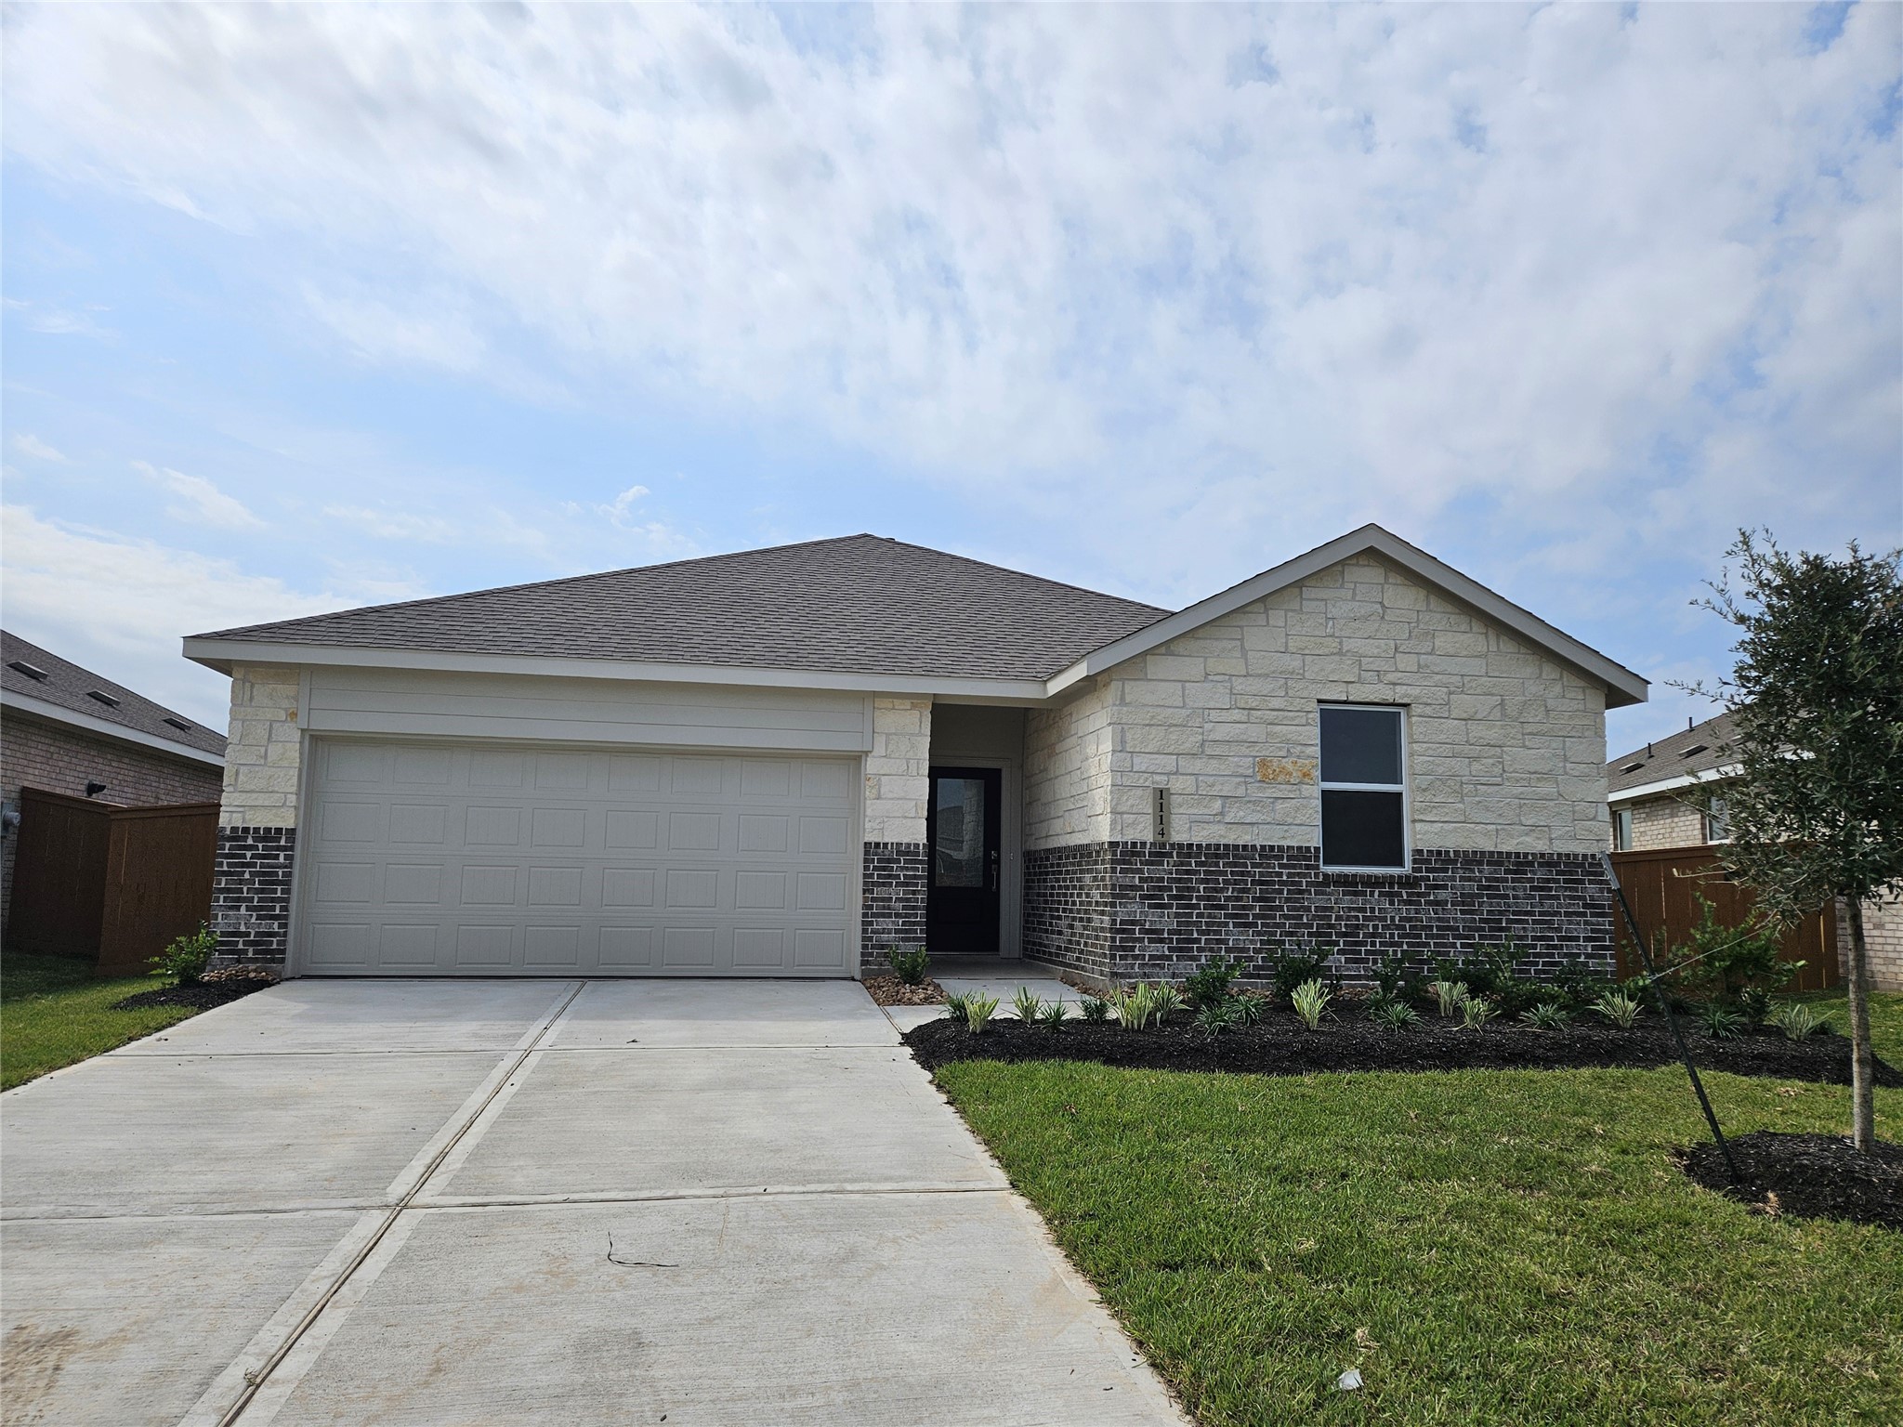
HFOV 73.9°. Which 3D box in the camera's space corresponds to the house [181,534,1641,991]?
[{"bbox_3d":[-1.332,0.293,18.119,12.930,5.930,15.500,2,-8,-11],"label":"house"}]

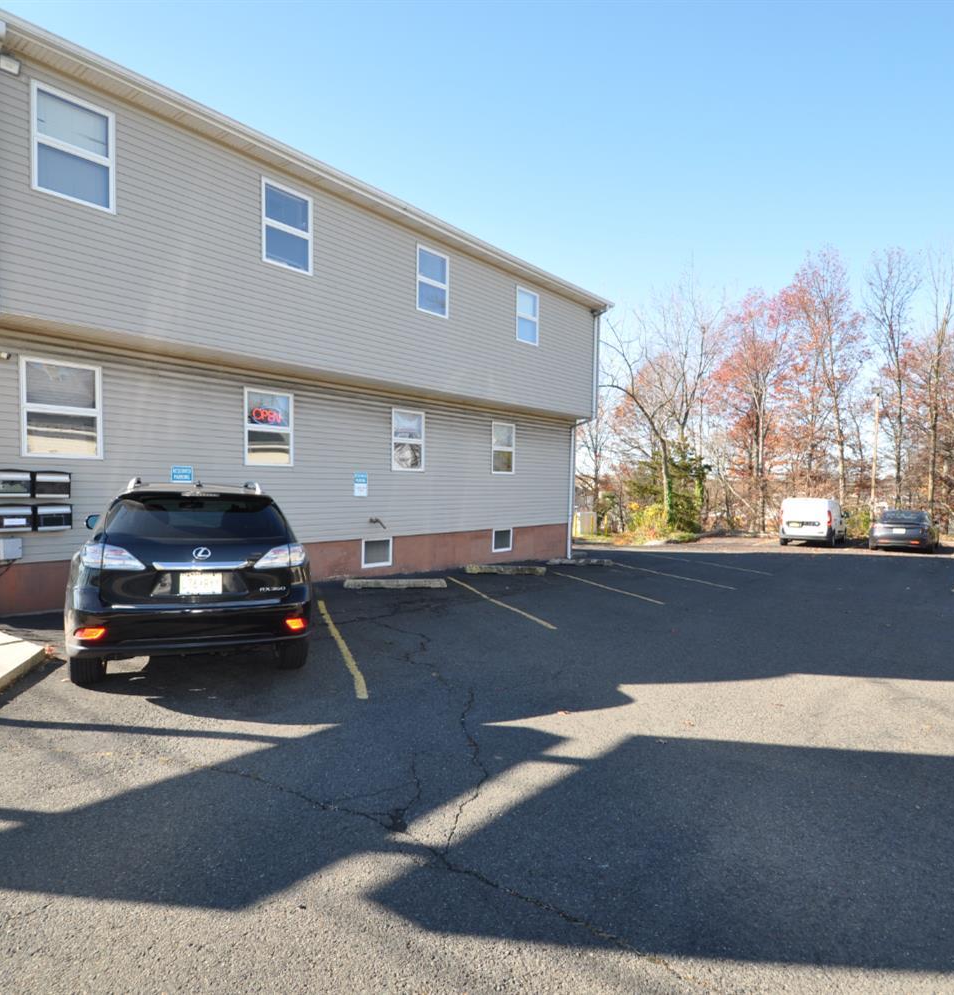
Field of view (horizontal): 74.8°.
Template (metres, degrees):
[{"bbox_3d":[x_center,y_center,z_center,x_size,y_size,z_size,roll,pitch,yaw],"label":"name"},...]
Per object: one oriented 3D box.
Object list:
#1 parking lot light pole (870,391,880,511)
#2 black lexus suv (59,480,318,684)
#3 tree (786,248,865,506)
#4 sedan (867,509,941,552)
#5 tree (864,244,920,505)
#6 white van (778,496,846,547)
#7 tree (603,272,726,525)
[{"bbox_3d":[19.434,-1.604,30.500,0.550,7.300,0.400,-1,1,-37],"label":"parking lot light pole"},{"bbox_3d":[-3.100,0.700,6.800,1.890,1.700,4.770,1,0,-25],"label":"black lexus suv"},{"bbox_3d":[19.059,-5.748,34.000,4.000,15.700,4.000,1,1,29],"label":"tree"},{"bbox_3d":[16.100,1.200,23.450,1.860,1.460,4.750,2,1,38],"label":"sedan"},{"bbox_3d":[22.667,-5.748,34.000,3.000,15.700,3.000,1,1,34],"label":"tree"},{"bbox_3d":[14.510,1.010,26.670,1.830,1.880,4.740,2,1,38],"label":"white van"},{"bbox_3d":[9.494,-4.674,31.500,5.800,13.400,5.500,1,1,17],"label":"tree"}]

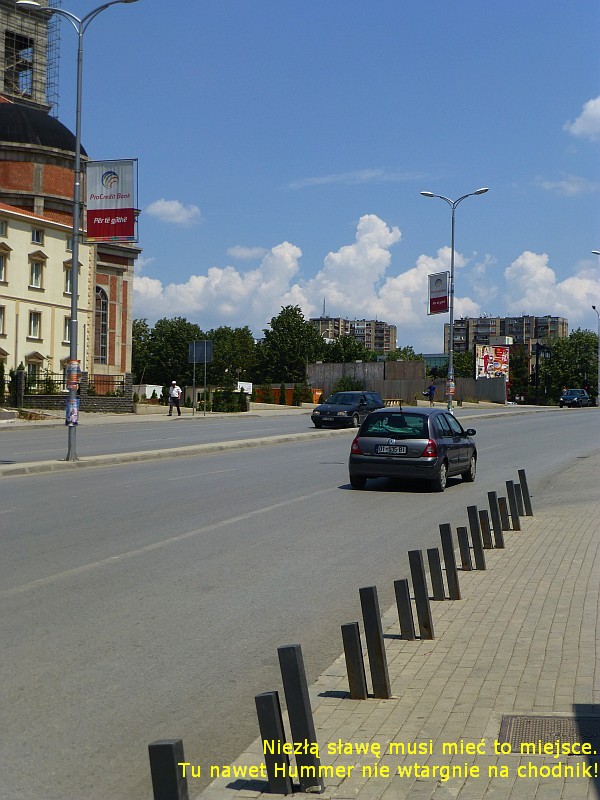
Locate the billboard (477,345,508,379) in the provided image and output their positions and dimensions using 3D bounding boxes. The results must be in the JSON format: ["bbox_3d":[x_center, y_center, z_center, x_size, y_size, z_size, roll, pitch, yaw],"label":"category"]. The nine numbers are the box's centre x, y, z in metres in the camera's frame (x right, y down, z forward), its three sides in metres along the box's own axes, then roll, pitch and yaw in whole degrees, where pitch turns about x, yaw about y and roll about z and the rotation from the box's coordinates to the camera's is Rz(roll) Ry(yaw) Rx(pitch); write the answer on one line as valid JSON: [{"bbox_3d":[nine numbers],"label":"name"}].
[{"bbox_3d":[16.368,-3.111,106.612,4.000,3.000,0.300,3,-3,-37],"label":"billboard"}]

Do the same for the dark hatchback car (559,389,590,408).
[{"bbox_3d":[21.665,-0.103,98.500,1.690,1.420,4.200,1,0,23],"label":"dark hatchback car"}]

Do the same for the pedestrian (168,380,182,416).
[{"bbox_3d":[-6.245,-0.060,62.500,0.580,1.750,0.500,-1,-3,38],"label":"pedestrian"}]

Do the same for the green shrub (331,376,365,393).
[{"bbox_3d":[3.000,-0.625,78.000,2.100,1.700,1.900,0,-3,14],"label":"green shrub"}]

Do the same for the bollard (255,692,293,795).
[{"bbox_3d":[-0.110,1.470,5.340,0.080,0.418,0.080,-10,-5,14],"label":"bollard"}]

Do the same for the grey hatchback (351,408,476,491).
[{"bbox_3d":[2.183,0.852,22.870,1.660,1.420,3.800,1,0,20],"label":"grey hatchback"}]

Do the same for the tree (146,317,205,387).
[{"bbox_3d":[-8.978,-2.993,90.000,4.400,6.200,4.400,0,-3,14],"label":"tree"}]

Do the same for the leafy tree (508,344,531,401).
[{"bbox_3d":[18.033,-2.187,103.000,2.400,4.900,2.400,0,-3,14],"label":"leafy tree"}]

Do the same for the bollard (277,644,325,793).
[{"bbox_3d":[0.005,1.350,5.280,0.080,0.610,0.080,-11,-5,14],"label":"bollard"}]

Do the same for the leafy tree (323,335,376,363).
[{"bbox_3d":[3.768,-2.360,95.000,4.263,5.252,4.300,1,-2,0],"label":"leafy tree"}]

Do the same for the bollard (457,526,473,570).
[{"bbox_3d":[1.538,1.384,11.645,0.082,0.400,0.082,-9,-3,15],"label":"bollard"}]

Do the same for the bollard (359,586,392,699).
[{"bbox_3d":[0.414,1.327,6.845,0.082,0.600,0.082,-9,-3,15],"label":"bollard"}]

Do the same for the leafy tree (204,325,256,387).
[{"bbox_3d":[-4.566,-2.333,82.000,3.548,5.256,3.800,1,-2,0],"label":"leafy tree"}]

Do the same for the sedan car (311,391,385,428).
[{"bbox_3d":[2.040,0.400,51.400,1.700,1.460,4.560,1,0,23],"label":"sedan car"}]

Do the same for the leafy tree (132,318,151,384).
[{"bbox_3d":[-12.224,-2.921,90.000,3.600,5.900,3.600,0,-3,14],"label":"leafy tree"}]

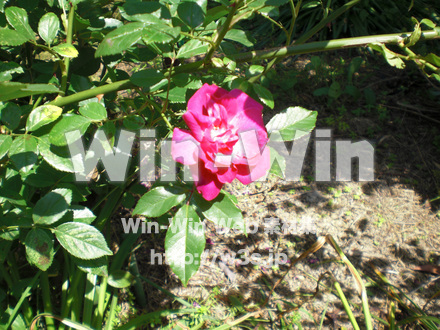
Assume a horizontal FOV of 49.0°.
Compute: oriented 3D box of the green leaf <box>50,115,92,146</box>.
[{"bbox_3d":[-0.155,-0.034,0.500,0.047,0.008,0.034,-34,66,-18],"label":"green leaf"}]

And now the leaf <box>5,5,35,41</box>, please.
[{"bbox_3d":[-0.216,-0.155,0.530,0.023,0.008,0.059,-32,68,-22],"label":"leaf"}]

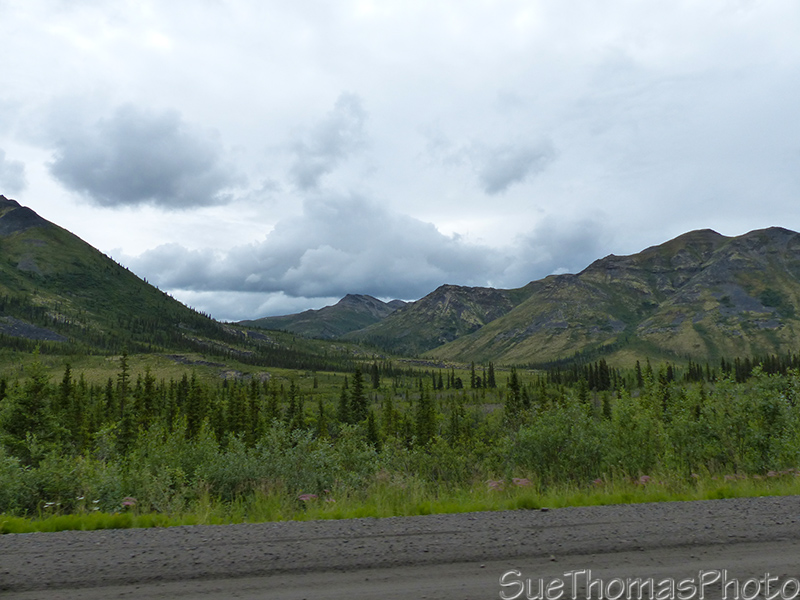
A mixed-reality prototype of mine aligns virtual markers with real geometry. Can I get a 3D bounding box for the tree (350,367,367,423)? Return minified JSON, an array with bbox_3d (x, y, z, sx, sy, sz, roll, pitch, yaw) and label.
[{"bbox_3d":[-2.852,6.745,42.000,1.250,4.300,1.250,0,-6,0],"label":"tree"}]

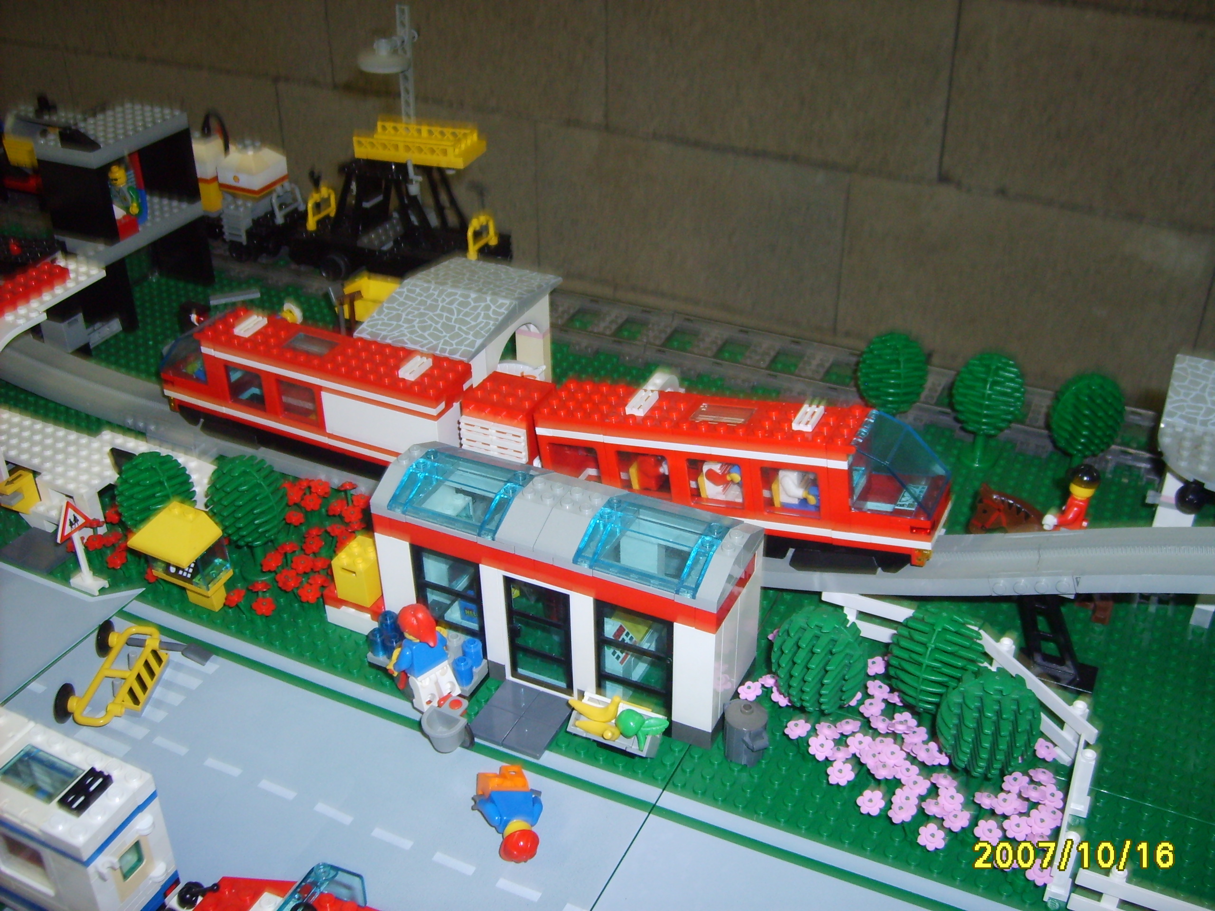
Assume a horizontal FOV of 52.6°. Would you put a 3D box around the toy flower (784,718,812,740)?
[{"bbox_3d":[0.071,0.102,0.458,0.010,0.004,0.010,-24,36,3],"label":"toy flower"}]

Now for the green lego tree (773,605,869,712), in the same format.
[{"bbox_3d":[0.078,0.083,0.456,0.035,0.062,0.035,14,35,21],"label":"green lego tree"}]

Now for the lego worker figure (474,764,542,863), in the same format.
[{"bbox_3d":[-0.035,0.124,0.438,0.024,0.015,0.040,-3,32,-4],"label":"lego worker figure"}]

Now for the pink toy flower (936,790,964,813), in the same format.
[{"bbox_3d":[0.118,0.119,0.423,0.010,0.005,0.010,11,59,18],"label":"pink toy flower"}]

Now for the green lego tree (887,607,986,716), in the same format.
[{"bbox_3d":[0.120,0.083,0.455,0.035,0.062,0.035,14,35,21],"label":"green lego tree"}]

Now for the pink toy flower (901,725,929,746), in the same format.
[{"bbox_3d":[0.115,0.104,0.458,0.010,0.004,0.009,0,39,26],"label":"pink toy flower"}]

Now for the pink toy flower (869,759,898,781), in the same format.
[{"bbox_3d":[0.098,0.111,0.436,0.010,0.005,0.010,9,28,14],"label":"pink toy flower"}]

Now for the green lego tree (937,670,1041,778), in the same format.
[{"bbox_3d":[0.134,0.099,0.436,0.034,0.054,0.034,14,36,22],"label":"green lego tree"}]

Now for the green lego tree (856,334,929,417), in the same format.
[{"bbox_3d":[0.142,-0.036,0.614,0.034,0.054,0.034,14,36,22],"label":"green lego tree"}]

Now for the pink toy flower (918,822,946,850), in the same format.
[{"bbox_3d":[0.112,0.132,0.424,0.010,0.004,0.009,0,61,7],"label":"pink toy flower"}]

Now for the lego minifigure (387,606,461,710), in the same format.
[{"bbox_3d":[-0.072,0.078,0.486,0.025,0.043,0.018,-23,28,-31],"label":"lego minifigure"}]

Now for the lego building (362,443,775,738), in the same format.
[{"bbox_3d":[-0.016,0.050,0.492,0.146,0.083,0.049,14,36,22],"label":"lego building"}]

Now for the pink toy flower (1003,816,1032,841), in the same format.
[{"bbox_3d":[0.143,0.130,0.430,0.010,0.004,0.009,0,51,14],"label":"pink toy flower"}]

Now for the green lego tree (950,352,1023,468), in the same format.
[{"bbox_3d":[0.192,-0.024,0.624,0.036,0.060,0.036,14,35,21],"label":"green lego tree"}]

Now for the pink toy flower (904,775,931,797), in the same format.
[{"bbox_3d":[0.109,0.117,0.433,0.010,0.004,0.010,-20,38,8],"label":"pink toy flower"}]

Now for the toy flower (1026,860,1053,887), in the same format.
[{"bbox_3d":[0.139,0.135,0.396,0.010,0.005,0.010,15,61,23],"label":"toy flower"}]

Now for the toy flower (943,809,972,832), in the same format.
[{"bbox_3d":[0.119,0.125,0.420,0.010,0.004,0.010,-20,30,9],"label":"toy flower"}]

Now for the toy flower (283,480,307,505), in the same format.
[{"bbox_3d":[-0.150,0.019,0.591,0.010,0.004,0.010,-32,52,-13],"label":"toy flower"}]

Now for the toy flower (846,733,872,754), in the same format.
[{"bbox_3d":[0.093,0.107,0.454,0.010,0.004,0.009,0,59,12],"label":"toy flower"}]

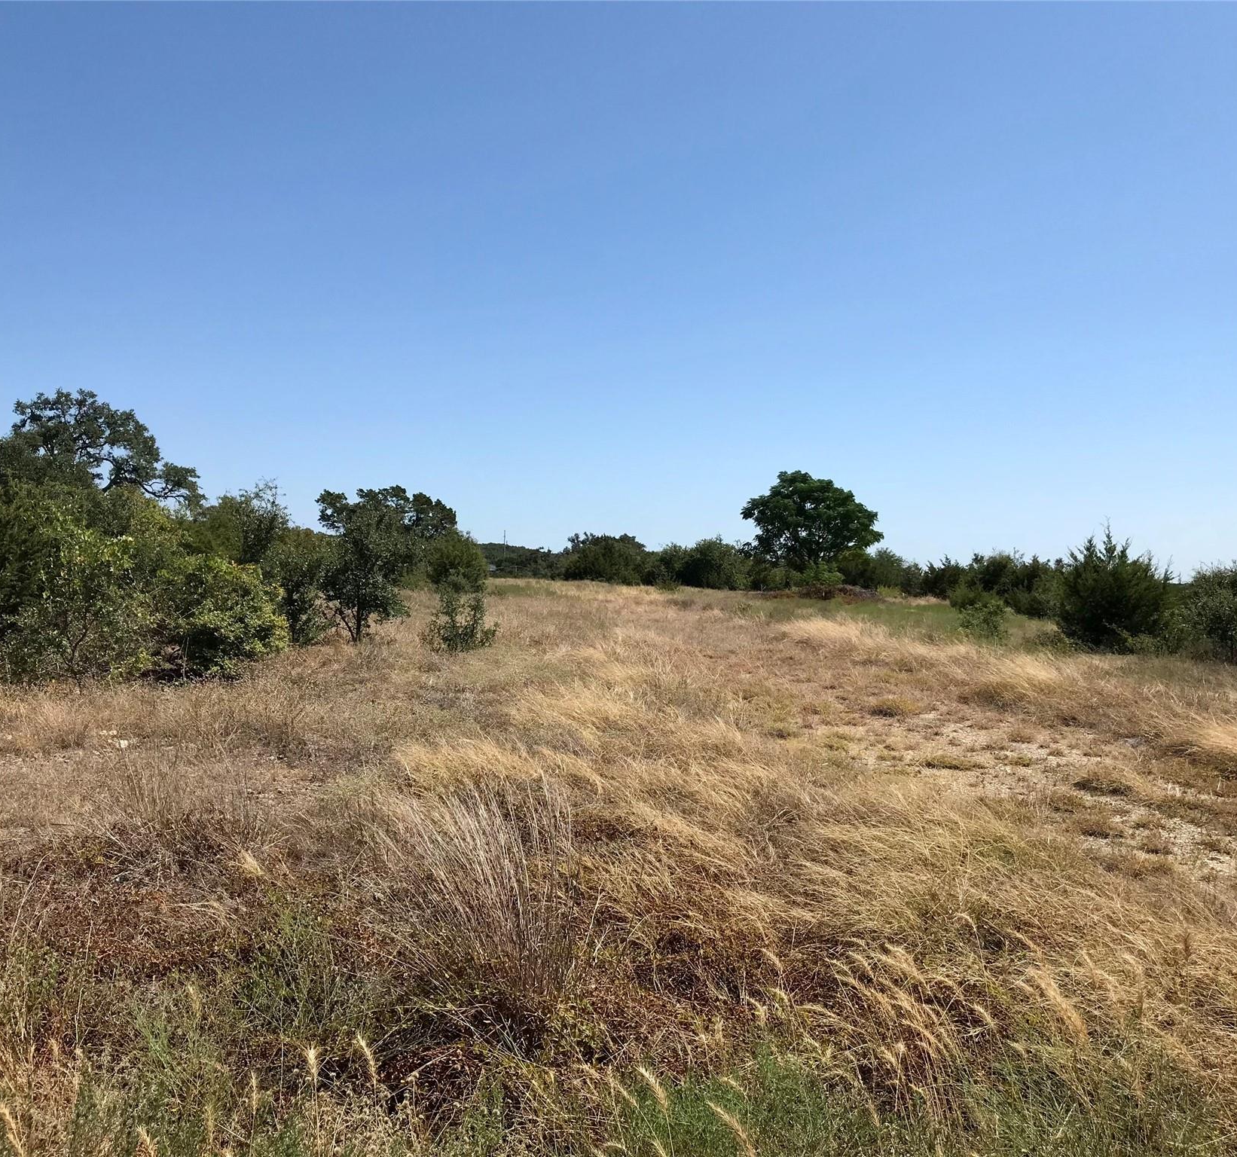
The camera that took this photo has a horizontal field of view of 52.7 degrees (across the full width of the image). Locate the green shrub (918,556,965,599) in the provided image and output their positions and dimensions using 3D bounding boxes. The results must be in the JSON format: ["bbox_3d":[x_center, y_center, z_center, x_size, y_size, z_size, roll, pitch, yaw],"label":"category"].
[{"bbox_3d":[12.188,-0.023,47.000,1.820,1.630,1.820,0,0,0],"label":"green shrub"}]

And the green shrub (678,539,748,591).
[{"bbox_3d":[4.578,-0.695,60.000,3.420,2.490,3.080,0,0,0],"label":"green shrub"}]

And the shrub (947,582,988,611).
[{"bbox_3d":[10.452,0.572,37.000,1.430,0.960,1.360,0,0,0],"label":"shrub"}]

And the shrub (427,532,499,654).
[{"bbox_3d":[-2.877,0.278,23.000,1.330,2.180,1.400,0,0,0],"label":"shrub"}]

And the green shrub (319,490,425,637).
[{"bbox_3d":[-5.346,-0.313,27.000,2.380,3.280,2.300,0,0,0],"label":"green shrub"}]

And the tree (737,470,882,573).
[{"bbox_3d":[9.272,-2.347,60.000,6.780,5.680,6.440,0,0,0],"label":"tree"}]

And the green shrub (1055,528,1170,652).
[{"bbox_3d":[9.492,0.232,24.000,2.230,2.390,2.230,0,0,0],"label":"green shrub"}]

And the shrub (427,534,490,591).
[{"bbox_3d":[-5.759,-0.565,45.000,2.210,2.020,2.200,0,0,0],"label":"shrub"}]

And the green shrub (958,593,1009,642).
[{"bbox_3d":[9.057,0.943,31.000,1.230,1.190,1.200,0,0,0],"label":"green shrub"}]

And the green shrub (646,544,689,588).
[{"bbox_3d":[2.347,-0.579,60.000,2.040,2.120,2.100,0,0,0],"label":"green shrub"}]

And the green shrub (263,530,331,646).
[{"bbox_3d":[-6.834,0.205,26.500,1.430,2.460,1.500,0,0,0],"label":"green shrub"}]

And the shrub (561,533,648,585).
[{"bbox_3d":[-0.722,-1.067,65.000,4.430,2.670,4.000,0,0,0],"label":"shrub"}]

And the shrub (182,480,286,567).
[{"bbox_3d":[-8.279,-0.469,27.000,2.290,3.310,2.290,0,0,0],"label":"shrub"}]

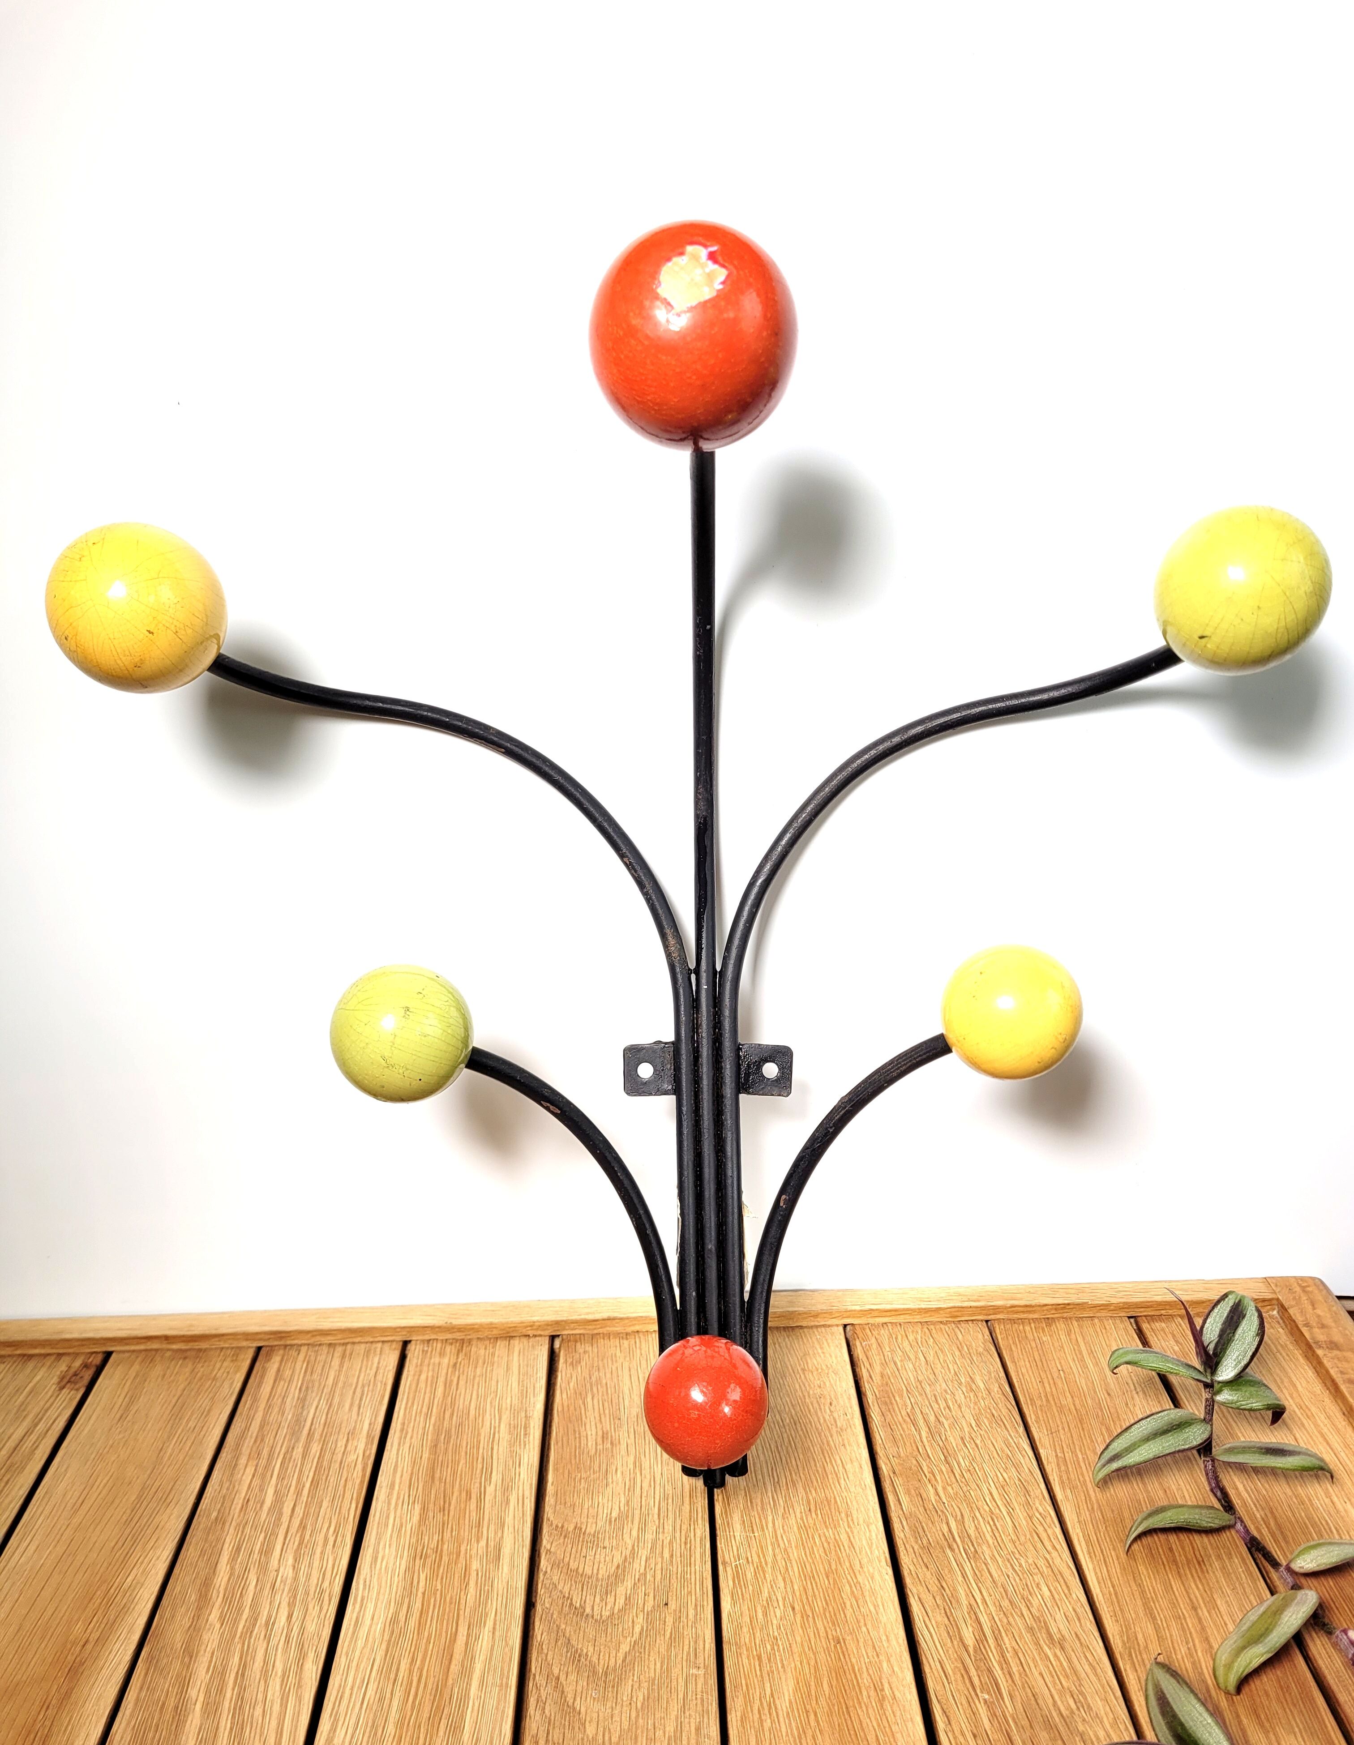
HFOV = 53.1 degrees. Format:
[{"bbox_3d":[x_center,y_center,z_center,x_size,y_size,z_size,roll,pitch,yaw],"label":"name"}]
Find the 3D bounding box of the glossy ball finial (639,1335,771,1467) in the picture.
[{"bbox_3d":[0.011,0.192,0.493,0.045,0.045,0.045,-1,20,0],"label":"glossy ball finial"}]

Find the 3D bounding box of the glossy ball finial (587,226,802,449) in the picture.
[{"bbox_3d":[0.005,-0.169,0.428,0.066,0.066,0.066,-2,20,-1],"label":"glossy ball finial"}]

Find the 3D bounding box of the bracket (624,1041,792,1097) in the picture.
[{"bbox_3d":[0.013,0.084,0.577,0.072,0.023,0.005,-1,-4,-1],"label":"bracket"}]

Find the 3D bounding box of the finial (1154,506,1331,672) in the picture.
[{"bbox_3d":[0.200,-0.100,0.482,0.058,0.058,0.058,-1,20,0],"label":"finial"}]

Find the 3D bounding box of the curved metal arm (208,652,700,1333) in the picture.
[{"bbox_3d":[-0.081,0.084,0.530,0.180,0.328,0.092,-1,-4,-1],"label":"curved metal arm"}]

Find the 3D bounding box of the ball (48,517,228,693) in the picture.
[{"bbox_3d":[-0.189,-0.093,0.476,0.059,0.059,0.059,-2,20,-1],"label":"ball"}]

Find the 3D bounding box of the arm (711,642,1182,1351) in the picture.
[{"bbox_3d":[0.104,0.083,0.534,0.172,0.326,0.094,-1,-4,-1],"label":"arm"}]

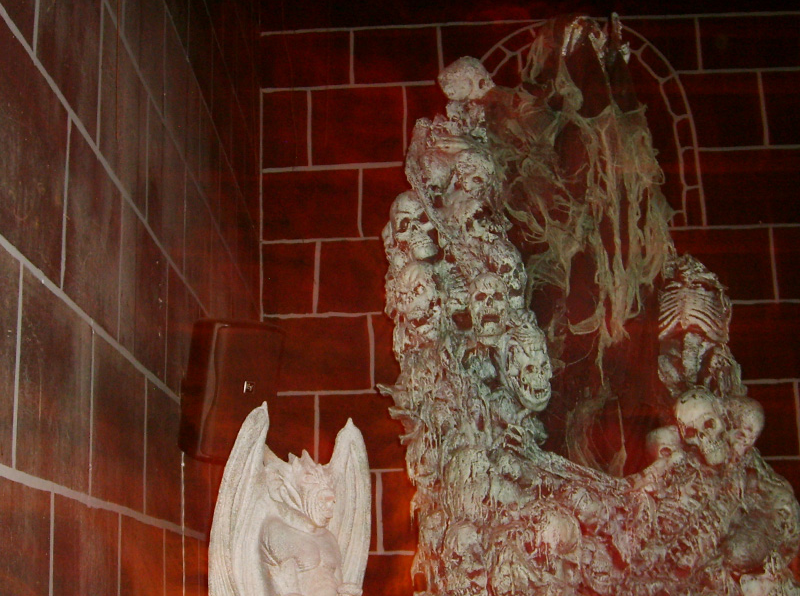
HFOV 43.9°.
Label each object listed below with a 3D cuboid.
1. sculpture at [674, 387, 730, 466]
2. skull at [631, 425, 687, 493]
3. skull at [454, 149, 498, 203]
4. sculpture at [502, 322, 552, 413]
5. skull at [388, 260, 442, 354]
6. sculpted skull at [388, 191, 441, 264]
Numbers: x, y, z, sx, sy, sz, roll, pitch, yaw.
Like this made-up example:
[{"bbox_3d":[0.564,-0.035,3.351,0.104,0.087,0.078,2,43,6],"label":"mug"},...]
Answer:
[{"bbox_3d":[0.837,0.356,2.750,0.150,0.220,0.185,-19,1,10],"label":"sculpture"},{"bbox_3d":[0.747,0.455,2.850,0.150,0.200,0.175,-12,7,-5],"label":"skull"},{"bbox_3d":[0.235,-0.382,3.100,0.145,0.180,0.170,-13,8,17],"label":"skull"},{"bbox_3d":[0.376,0.205,2.930,0.140,0.260,0.175,-12,11,-26],"label":"sculpture"},{"bbox_3d":[0.046,0.025,2.950,0.150,0.250,0.180,-10,4,10],"label":"skull"},{"bbox_3d":[0.044,-0.213,3.000,0.150,0.220,0.185,-16,6,-5],"label":"sculpted skull"}]

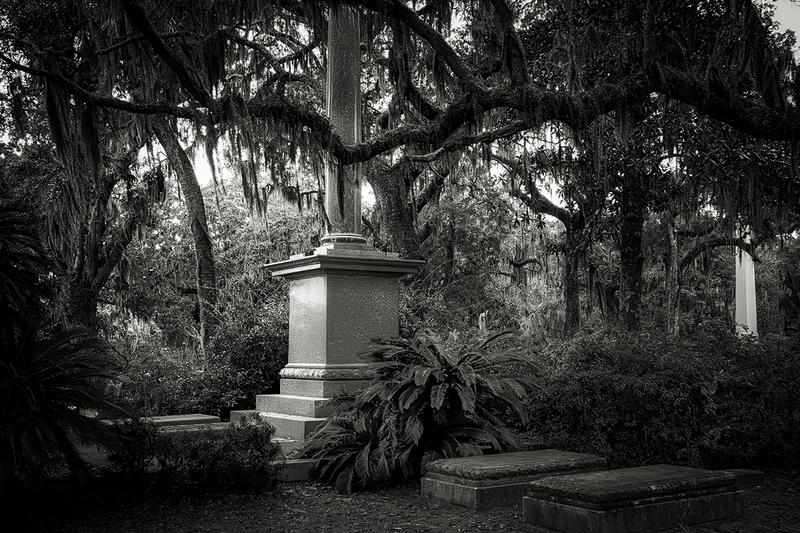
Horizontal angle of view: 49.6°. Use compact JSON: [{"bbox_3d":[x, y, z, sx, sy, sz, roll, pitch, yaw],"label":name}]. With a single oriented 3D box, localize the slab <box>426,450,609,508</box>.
[{"bbox_3d":[1.326,2.428,10.032,1.897,0.371,1.023,3,-7,-33],"label":"slab"}]

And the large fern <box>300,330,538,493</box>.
[{"bbox_3d":[0.258,1.766,10.931,2.900,1.870,2.600,0,-5,0],"label":"large fern"}]

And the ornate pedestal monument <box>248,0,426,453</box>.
[{"bbox_3d":[-0.875,-0.951,13.553,2.621,6.901,2.621,3,-7,-33],"label":"ornate pedestal monument"}]

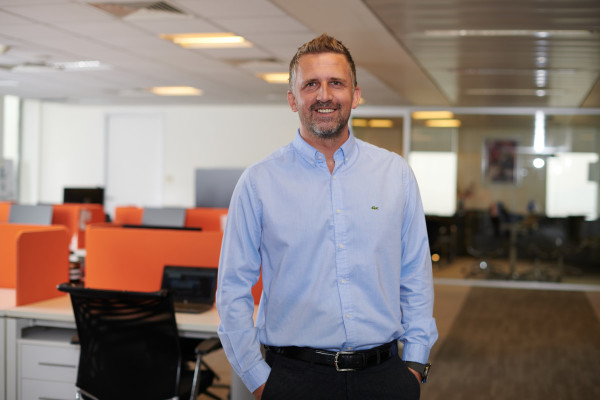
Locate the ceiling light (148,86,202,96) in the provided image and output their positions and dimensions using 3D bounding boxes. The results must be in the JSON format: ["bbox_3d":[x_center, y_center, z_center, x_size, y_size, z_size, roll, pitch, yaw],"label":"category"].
[{"bbox_3d":[-1.516,-1.346,10.299,0.600,0.070,0.600,2,2,15],"label":"ceiling light"}]

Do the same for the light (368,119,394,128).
[{"bbox_3d":[1.455,-1.388,15.060,0.500,0.070,0.550,2,2,15],"label":"light"}]

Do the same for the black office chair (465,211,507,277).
[{"bbox_3d":[2.835,0.646,12.664,0.600,0.970,0.600,1,2,-25],"label":"black office chair"}]

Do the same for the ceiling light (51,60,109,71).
[{"bbox_3d":[-2.131,-1.303,8.034,0.600,0.070,0.600,2,2,15],"label":"ceiling light"}]

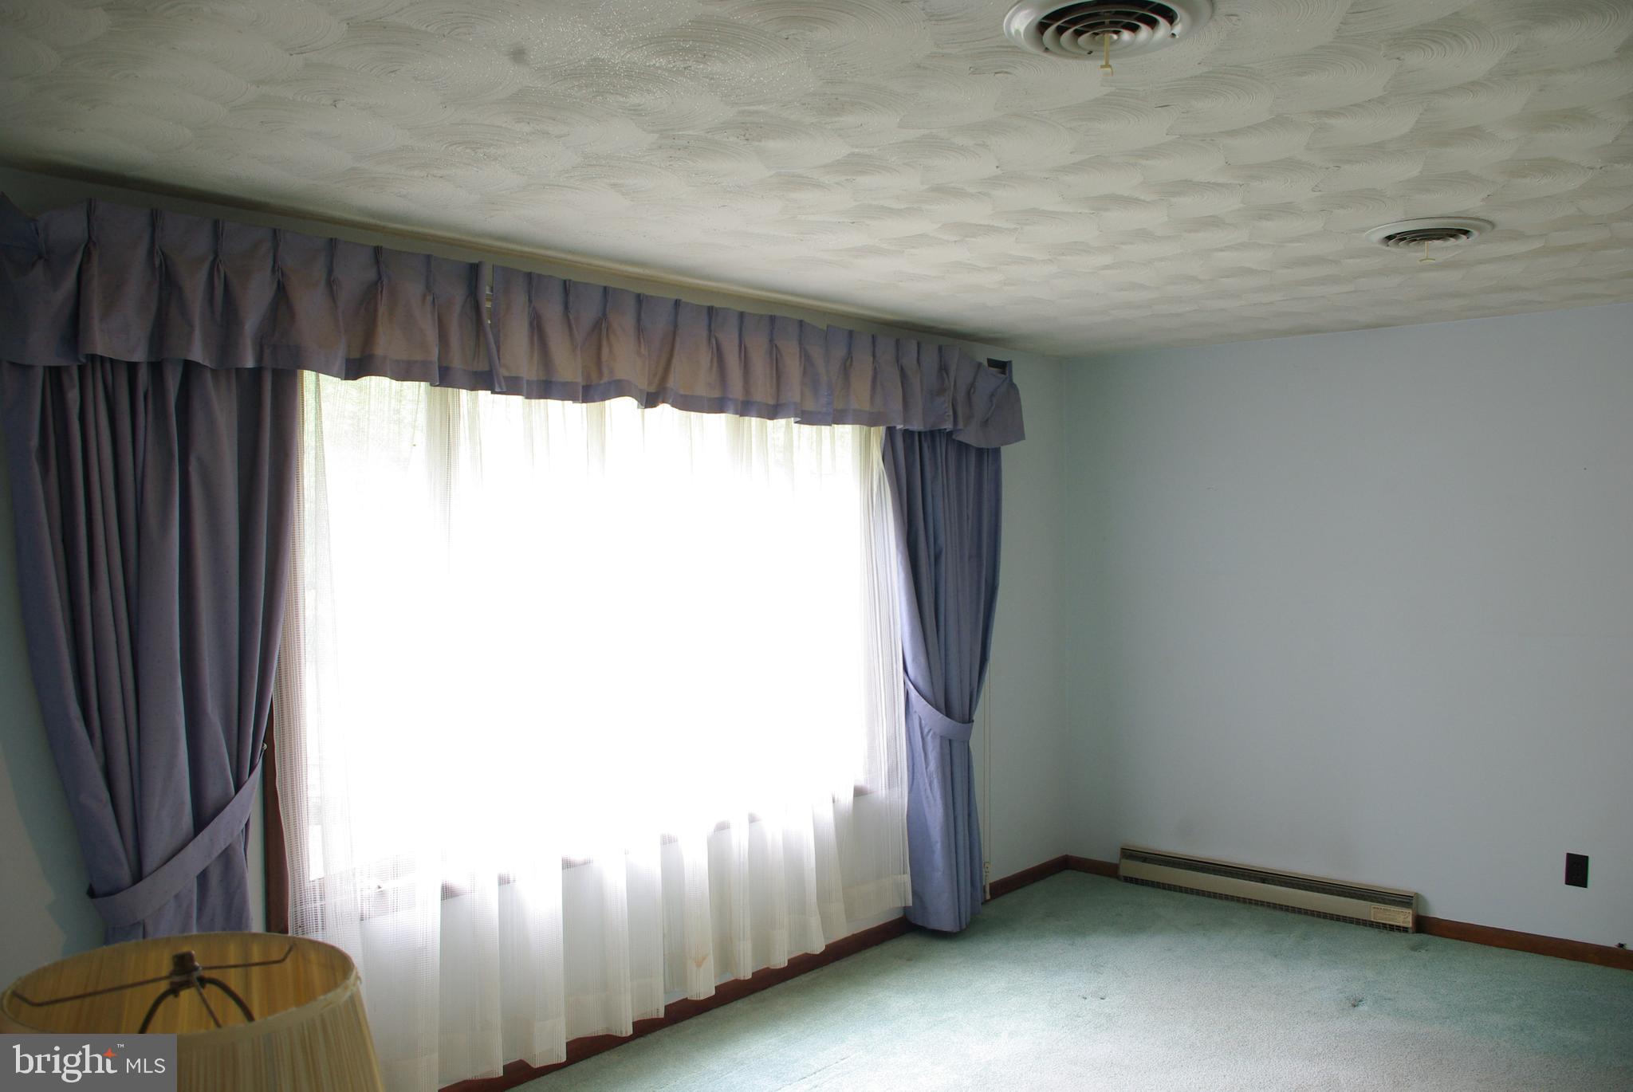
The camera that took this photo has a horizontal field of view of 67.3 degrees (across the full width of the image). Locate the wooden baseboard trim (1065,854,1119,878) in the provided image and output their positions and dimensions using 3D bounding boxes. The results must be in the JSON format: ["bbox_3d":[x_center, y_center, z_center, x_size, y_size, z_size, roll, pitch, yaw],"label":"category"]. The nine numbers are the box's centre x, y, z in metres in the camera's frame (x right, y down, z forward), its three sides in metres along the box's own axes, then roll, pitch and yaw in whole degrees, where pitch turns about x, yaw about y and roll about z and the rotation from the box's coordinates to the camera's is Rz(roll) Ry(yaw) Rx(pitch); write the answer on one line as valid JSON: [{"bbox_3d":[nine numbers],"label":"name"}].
[{"bbox_3d":[1.255,1.470,5.607,0.276,0.069,0.018,0,1,42],"label":"wooden baseboard trim"}]

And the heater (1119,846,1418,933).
[{"bbox_3d":[1.827,1.417,5.055,1.250,0.152,0.060,0,1,42],"label":"heater"}]

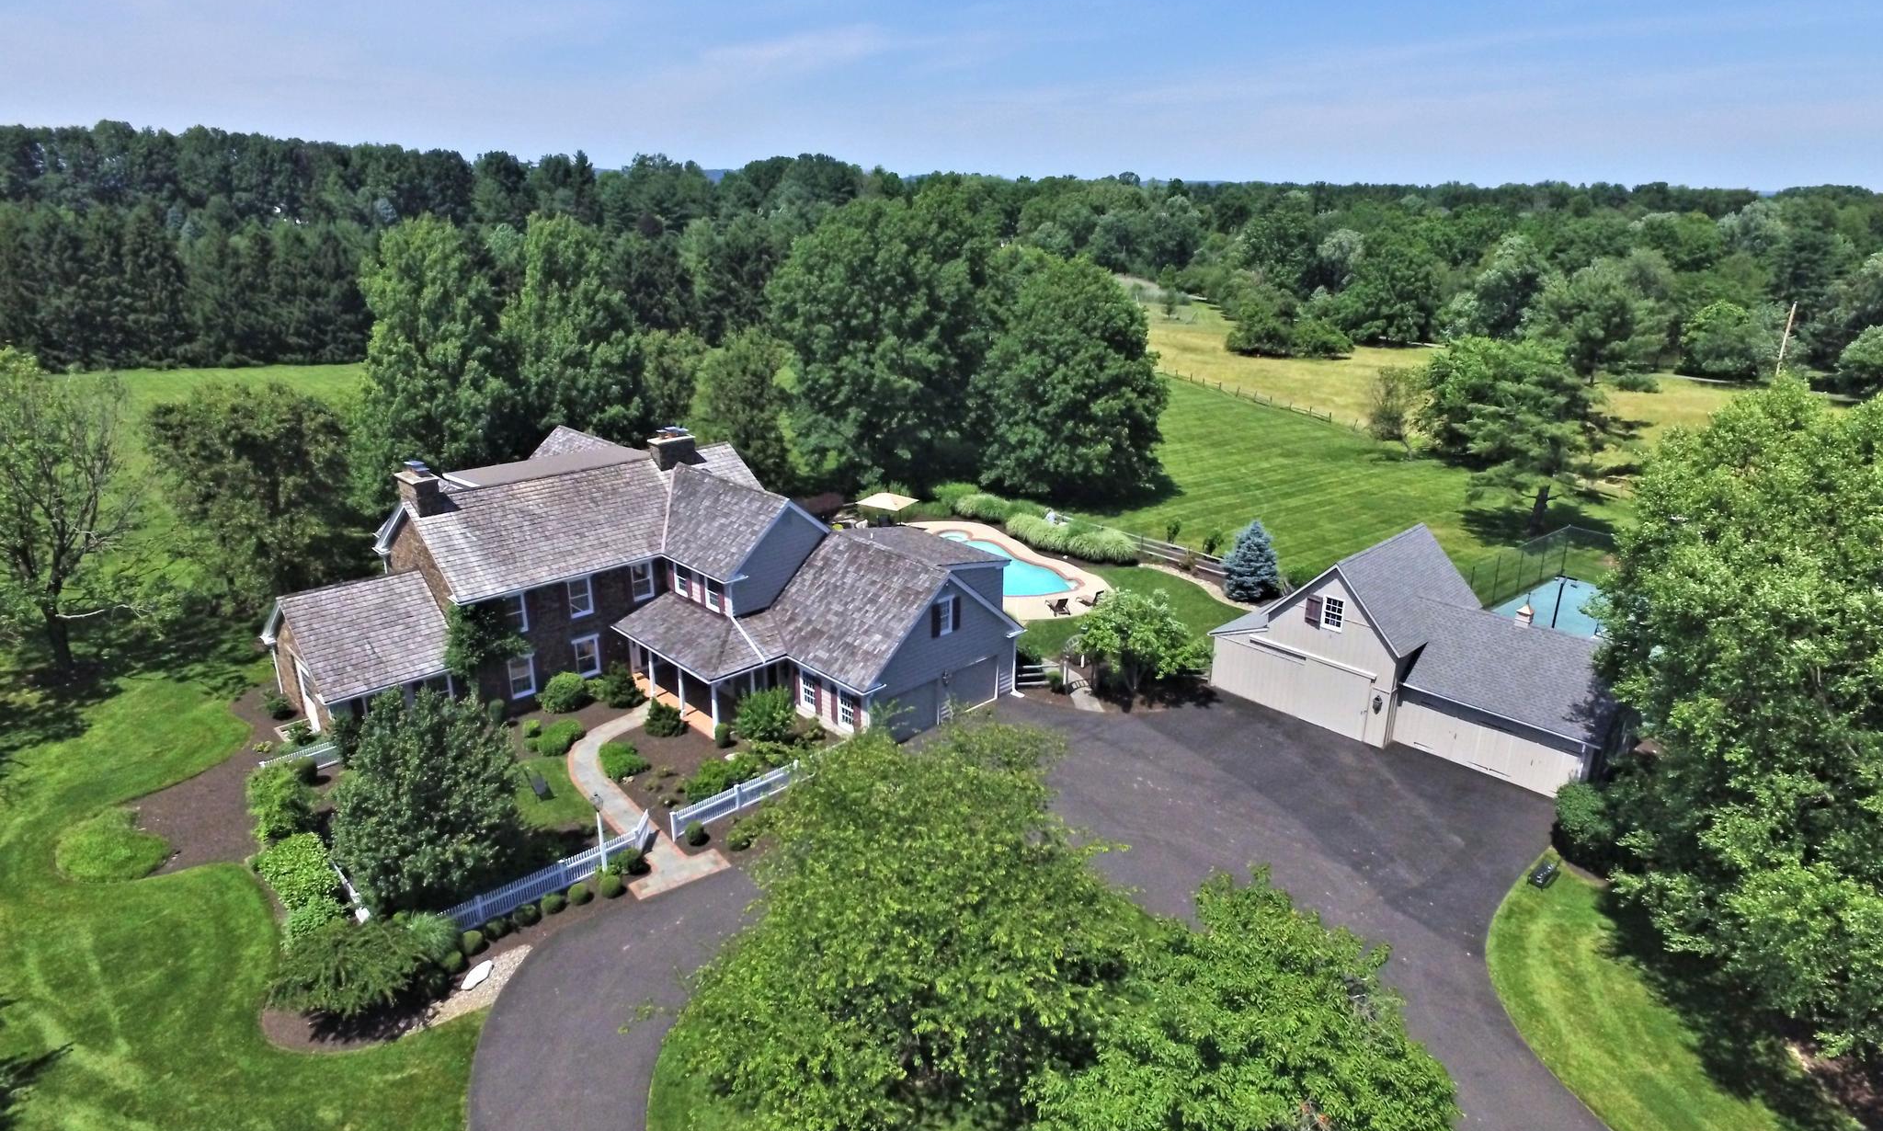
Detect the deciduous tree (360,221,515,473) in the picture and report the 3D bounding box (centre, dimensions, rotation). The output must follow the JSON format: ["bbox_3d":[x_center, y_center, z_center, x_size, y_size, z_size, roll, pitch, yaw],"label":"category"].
[{"bbox_3d":[-31.695,-12.171,69.700,9.900,19.550,9.900,1,19,0],"label":"deciduous tree"}]

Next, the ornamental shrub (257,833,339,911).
[{"bbox_3d":[-20.398,9.504,34.433,2.179,1.810,2.942,-17,26,-42],"label":"ornamental shrub"}]

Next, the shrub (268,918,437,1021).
[{"bbox_3d":[-16.339,11.076,30.145,4.219,1.753,3.291,1,19,0],"label":"shrub"}]

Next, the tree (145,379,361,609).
[{"bbox_3d":[-34.471,-3.422,55.007,9.000,11.900,8.800,0,19,0],"label":"tree"}]

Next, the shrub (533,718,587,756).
[{"bbox_3d":[-15.321,6.771,43.652,2.113,1.162,1.521,-17,26,-42],"label":"shrub"}]

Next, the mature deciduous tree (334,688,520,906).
[{"bbox_3d":[-15.762,7.048,33.495,5.300,6.500,5.200,0,19,0],"label":"mature deciduous tree"}]

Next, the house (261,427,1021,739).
[{"bbox_3d":[-14.227,0.226,47.581,24.400,10.200,27.100,-17,26,-41],"label":"house"}]

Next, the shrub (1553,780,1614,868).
[{"bbox_3d":[21.427,8.510,36.323,1.900,2.500,1.900,0,19,0],"label":"shrub"}]

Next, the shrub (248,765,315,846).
[{"bbox_3d":[-22.371,8.073,36.939,2.000,2.200,2.200,0,19,0],"label":"shrub"}]

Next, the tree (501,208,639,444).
[{"bbox_3d":[-25.145,-13.660,74.282,8.820,19.606,8.820,1,19,0],"label":"tree"}]

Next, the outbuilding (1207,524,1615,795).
[{"bbox_3d":[20.088,3.020,45.112,8.300,7.100,15.700,-17,26,-41],"label":"outbuilding"}]

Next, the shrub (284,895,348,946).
[{"bbox_3d":[-18.491,10.347,32.000,1.600,1.200,1.600,0,19,0],"label":"shrub"}]

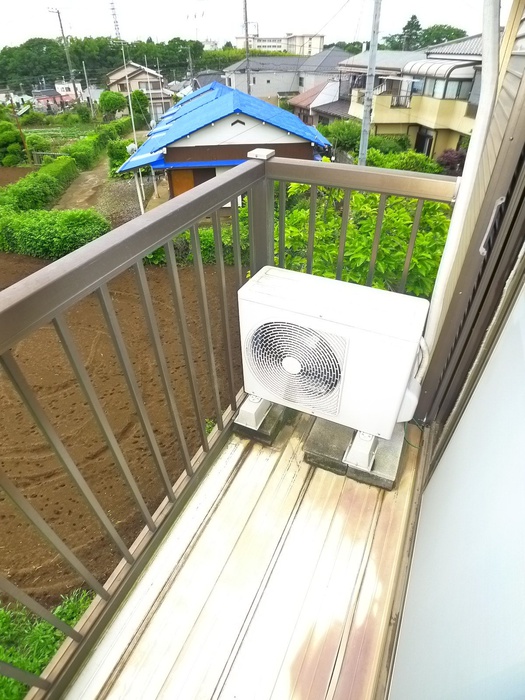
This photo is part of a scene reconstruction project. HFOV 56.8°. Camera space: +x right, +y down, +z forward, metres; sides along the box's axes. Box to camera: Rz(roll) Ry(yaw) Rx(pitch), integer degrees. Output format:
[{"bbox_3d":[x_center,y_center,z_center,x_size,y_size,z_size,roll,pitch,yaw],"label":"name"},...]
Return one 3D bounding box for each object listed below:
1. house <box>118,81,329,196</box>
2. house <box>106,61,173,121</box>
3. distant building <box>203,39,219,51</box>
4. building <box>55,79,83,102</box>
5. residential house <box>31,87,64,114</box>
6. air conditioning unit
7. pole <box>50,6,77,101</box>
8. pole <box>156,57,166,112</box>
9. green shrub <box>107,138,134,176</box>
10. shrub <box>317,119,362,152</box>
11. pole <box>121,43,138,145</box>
[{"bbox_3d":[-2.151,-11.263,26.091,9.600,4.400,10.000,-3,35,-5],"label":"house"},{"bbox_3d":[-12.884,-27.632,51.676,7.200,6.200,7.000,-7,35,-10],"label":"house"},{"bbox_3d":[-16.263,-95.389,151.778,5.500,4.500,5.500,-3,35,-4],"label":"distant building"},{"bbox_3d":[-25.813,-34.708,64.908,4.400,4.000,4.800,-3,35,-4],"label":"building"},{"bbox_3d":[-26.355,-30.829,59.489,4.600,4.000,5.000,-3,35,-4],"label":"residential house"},{"bbox_3d":[0.307,0.001,2.260,0.779,0.565,0.292,15,37,21],"label":"air conditioning unit"},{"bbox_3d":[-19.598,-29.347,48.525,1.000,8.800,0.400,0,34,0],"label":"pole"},{"bbox_3d":[-8.636,-22.530,41.495,0.250,4.600,0.250,0,34,0],"label":"pole"},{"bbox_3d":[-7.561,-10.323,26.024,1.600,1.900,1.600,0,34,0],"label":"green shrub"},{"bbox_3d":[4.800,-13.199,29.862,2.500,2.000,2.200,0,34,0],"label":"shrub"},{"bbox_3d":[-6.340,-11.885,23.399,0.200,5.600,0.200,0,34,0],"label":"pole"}]

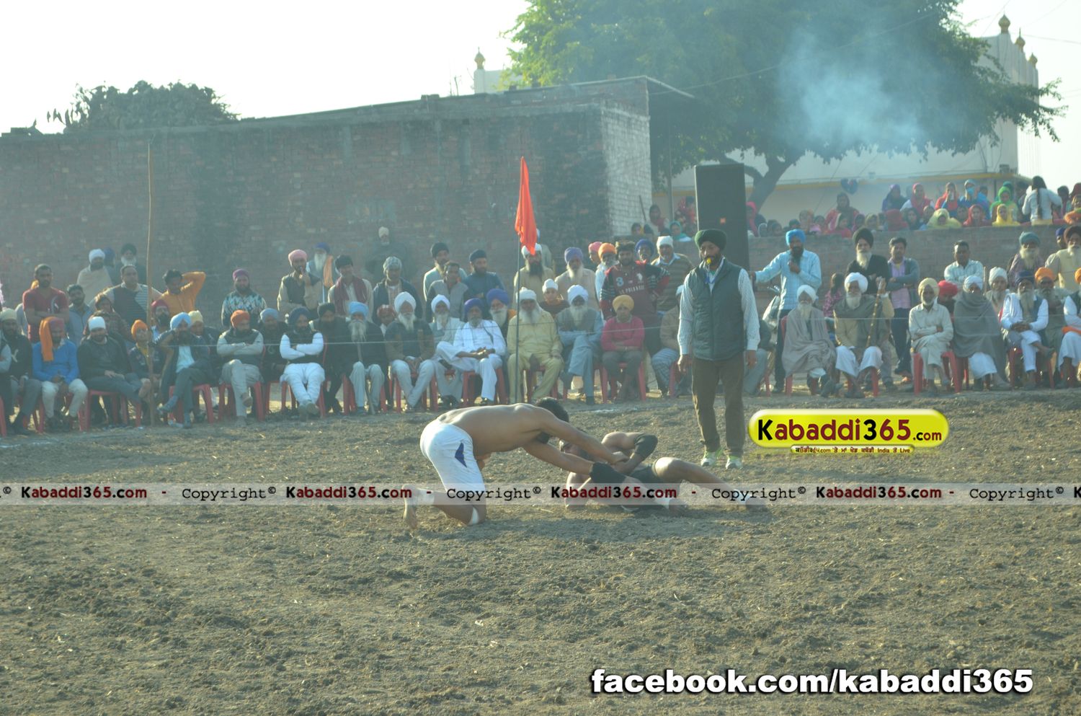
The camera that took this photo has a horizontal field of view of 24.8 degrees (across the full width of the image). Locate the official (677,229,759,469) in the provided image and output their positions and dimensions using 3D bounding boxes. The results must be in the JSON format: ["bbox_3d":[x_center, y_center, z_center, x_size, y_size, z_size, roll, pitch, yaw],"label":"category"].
[{"bbox_3d":[1.338,-0.089,18.668,0.600,1.790,0.360,-2,2,11],"label":"official"}]

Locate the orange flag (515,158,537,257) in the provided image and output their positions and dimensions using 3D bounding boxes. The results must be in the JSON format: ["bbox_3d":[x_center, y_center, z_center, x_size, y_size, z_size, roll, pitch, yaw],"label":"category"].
[{"bbox_3d":[-0.168,-1.727,28.000,0.260,1.130,0.160,-2,2,0],"label":"orange flag"}]

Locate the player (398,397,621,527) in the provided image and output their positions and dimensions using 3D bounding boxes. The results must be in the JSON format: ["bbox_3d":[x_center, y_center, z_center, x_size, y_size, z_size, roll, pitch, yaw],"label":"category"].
[{"bbox_3d":[-0.162,0.626,15.137,1.360,0.730,0.560,-2,2,-8],"label":"player"}]

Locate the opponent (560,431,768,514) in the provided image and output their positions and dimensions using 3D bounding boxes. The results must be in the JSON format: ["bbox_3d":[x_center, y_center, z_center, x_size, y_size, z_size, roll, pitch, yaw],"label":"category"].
[{"bbox_3d":[0.758,0.706,15.441,1.250,0.460,0.600,-2,-8,11],"label":"opponent"}]

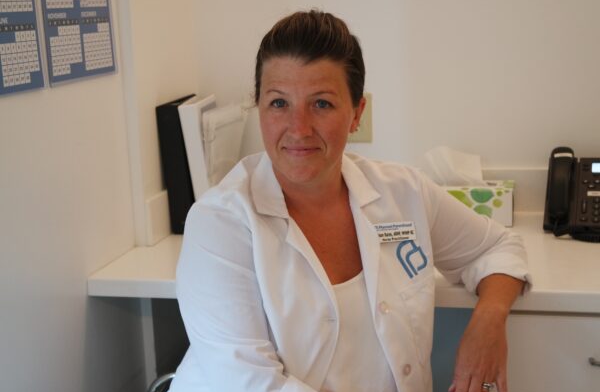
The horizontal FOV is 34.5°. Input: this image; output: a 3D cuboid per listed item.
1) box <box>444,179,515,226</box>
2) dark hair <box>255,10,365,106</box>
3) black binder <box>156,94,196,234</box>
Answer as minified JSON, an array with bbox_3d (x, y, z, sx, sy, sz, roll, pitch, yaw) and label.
[{"bbox_3d":[0.372,0.015,2.215,0.233,0.085,0.115,1,11,12],"label":"box"},{"bbox_3d":[0.019,-0.185,1.455,0.167,0.180,0.200,3,10,6],"label":"dark hair"},{"bbox_3d":[-0.250,-0.082,2.279,0.056,0.289,0.268,-4,10,13],"label":"black binder"}]

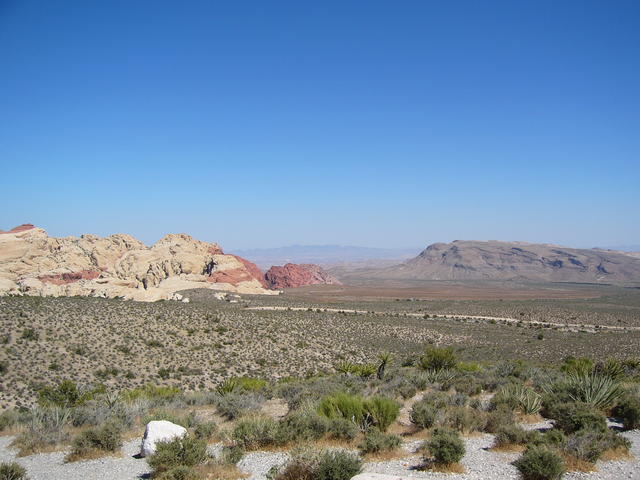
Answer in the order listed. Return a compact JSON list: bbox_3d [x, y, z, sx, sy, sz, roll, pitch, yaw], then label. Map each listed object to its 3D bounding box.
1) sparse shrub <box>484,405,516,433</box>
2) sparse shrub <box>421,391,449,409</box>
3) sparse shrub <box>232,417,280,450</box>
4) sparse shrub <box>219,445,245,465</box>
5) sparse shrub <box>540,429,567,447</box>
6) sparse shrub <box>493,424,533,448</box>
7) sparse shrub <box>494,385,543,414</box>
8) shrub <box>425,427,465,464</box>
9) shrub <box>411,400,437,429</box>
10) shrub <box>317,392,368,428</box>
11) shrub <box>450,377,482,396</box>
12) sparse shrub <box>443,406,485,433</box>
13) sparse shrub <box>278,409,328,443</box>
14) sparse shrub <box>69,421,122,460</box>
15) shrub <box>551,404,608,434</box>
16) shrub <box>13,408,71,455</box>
[{"bbox_3d":[3.395,3.339,12.171,0.590,0.491,0.504,0,-1,0],"label":"sparse shrub"},{"bbox_3d":[2.164,3.007,12.124,0.551,0.352,0.496,0,-1,10],"label":"sparse shrub"},{"bbox_3d":[-0.843,2.567,8.585,0.624,0.424,0.562,0,-1,-6],"label":"sparse shrub"},{"bbox_3d":[-1.015,2.487,7.504,0.273,0.218,0.245,0,-1,-8],"label":"sparse shrub"},{"bbox_3d":[3.086,2.610,8.552,0.337,0.224,0.303,0,-1,20],"label":"sparse shrub"},{"bbox_3d":[3.241,3.286,10.896,0.660,0.359,0.562,0,-1,0],"label":"sparse shrub"},{"bbox_3d":[3.591,2.885,11.705,0.851,0.510,0.766,0,-1,17],"label":"sparse shrub"},{"bbox_3d":[1.892,3.101,9.834,0.596,0.532,0.507,0,-1,0],"label":"shrub"},{"bbox_3d":[1.603,2.702,10.021,0.395,0.408,0.355,0,-1,9],"label":"shrub"},{"bbox_3d":[0.343,2.621,9.859,0.717,0.559,0.645,0,-1,2],"label":"shrub"},{"bbox_3d":[3.787,3.769,16.727,0.811,0.481,0.693,0,-1,0],"label":"shrub"},{"bbox_3d":[2.711,3.368,12.226,0.778,0.444,0.662,0,-1,0],"label":"sparse shrub"},{"bbox_3d":[-0.230,2.589,9.032,0.684,0.446,0.616,0,-1,-1],"label":"sparse shrub"},{"bbox_3d":[-2.765,2.469,7.970,0.652,0.463,0.587,0,-1,-19],"label":"sparse shrub"},{"bbox_3d":[4.856,3.310,12.109,0.990,0.538,0.838,0,-1,0],"label":"shrub"},{"bbox_3d":[-4.506,3.053,10.432,0.948,0.738,0.800,0,-1,0],"label":"shrub"}]

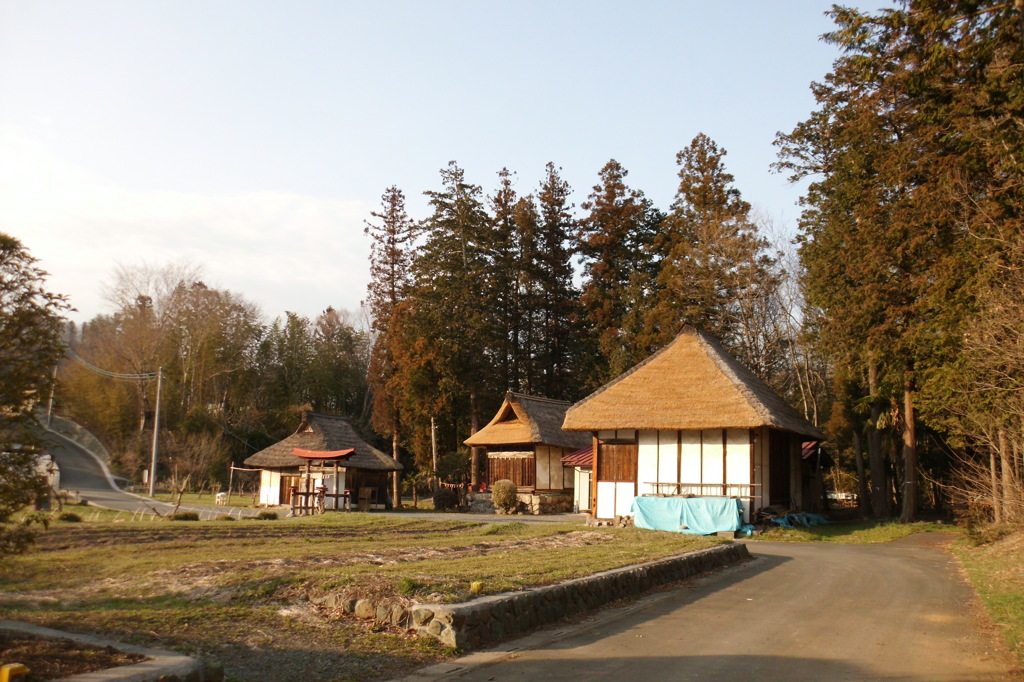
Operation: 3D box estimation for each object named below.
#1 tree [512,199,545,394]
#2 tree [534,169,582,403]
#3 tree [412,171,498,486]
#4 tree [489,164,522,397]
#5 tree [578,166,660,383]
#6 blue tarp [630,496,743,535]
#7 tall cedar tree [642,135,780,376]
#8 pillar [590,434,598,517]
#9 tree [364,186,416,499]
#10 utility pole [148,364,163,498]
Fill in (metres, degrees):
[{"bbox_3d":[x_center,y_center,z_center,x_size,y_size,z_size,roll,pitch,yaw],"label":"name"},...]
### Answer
[{"bbox_3d":[1.132,0.186,54.593,2.800,21.293,2.800,1,-9,0],"label":"tree"},{"bbox_3d":[3.139,-0.931,53.742,3.500,23.282,3.500,1,-9,0],"label":"tree"},{"bbox_3d":[-3.186,-0.656,46.532,5.000,20.472,5.000,1,-9,0],"label":"tree"},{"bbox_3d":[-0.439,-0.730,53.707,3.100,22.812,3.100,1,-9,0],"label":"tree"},{"bbox_3d":[6.981,-0.898,51.696,5.200,22.671,5.200,1,-9,0],"label":"tree"},{"bbox_3d":[6.044,5.992,27.361,3.450,1.200,0.900,-4,-10,25],"label":"blue tarp"},{"bbox_3d":[12.030,-1.598,48.740,7.000,23.256,7.000,1,-9,0],"label":"tall cedar tree"},{"bbox_3d":[3.052,4.974,29.734,0.180,3.132,0.180,-4,-10,25],"label":"pillar"},{"bbox_3d":[-7.259,0.033,47.956,3.300,19.465,3.300,1,-9,0],"label":"tree"},{"bbox_3d":[-22.479,5.719,50.617,0.300,8.250,0.300,1,-9,0],"label":"utility pole"}]

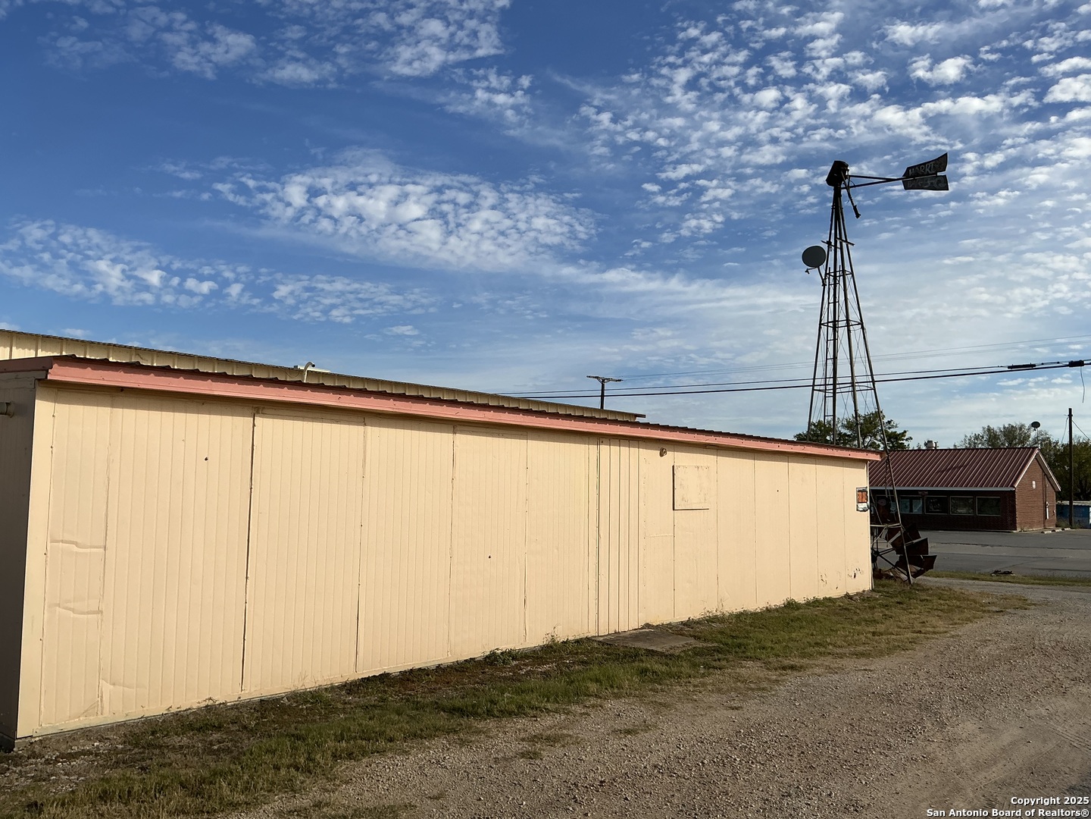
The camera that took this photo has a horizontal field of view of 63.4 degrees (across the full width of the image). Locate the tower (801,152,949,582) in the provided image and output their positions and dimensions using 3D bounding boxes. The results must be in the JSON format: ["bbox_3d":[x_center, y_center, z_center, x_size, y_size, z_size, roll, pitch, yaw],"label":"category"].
[{"bbox_3d":[7.531,-0.991,20.754,3.650,10.000,2.750,-1,-6,17],"label":"tower"}]

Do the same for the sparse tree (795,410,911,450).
[{"bbox_3d":[23.680,4.348,67.917,9.100,8.600,9.000,-1,-6,19],"label":"sparse tree"}]

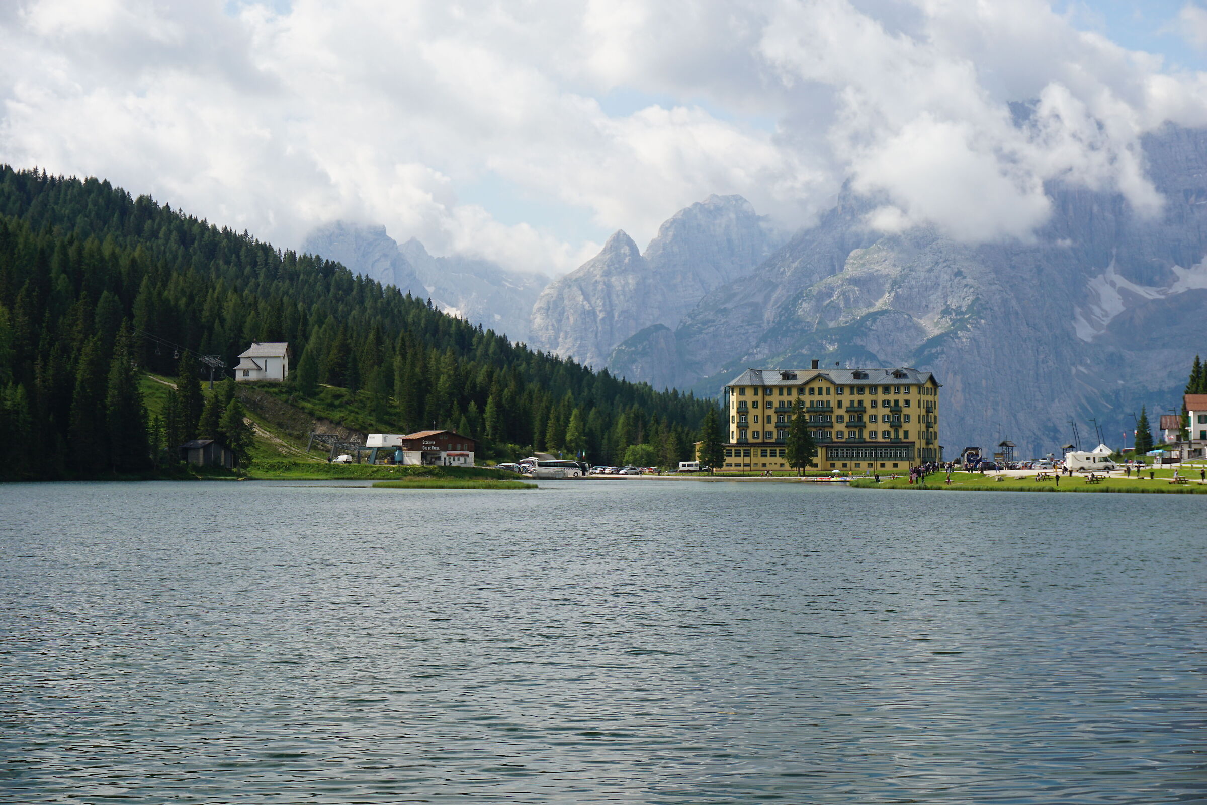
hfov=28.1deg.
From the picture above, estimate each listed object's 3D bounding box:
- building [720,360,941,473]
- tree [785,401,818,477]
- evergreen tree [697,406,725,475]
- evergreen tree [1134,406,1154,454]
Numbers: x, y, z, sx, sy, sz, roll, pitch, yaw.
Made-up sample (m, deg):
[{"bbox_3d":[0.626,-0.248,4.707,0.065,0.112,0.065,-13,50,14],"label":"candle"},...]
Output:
[{"bbox_3d":[52.815,3.514,562.000,47.206,25.686,19.000,-1,-1,26],"label":"building"},{"bbox_3d":[42.597,7.591,518.000,6.880,16.195,6.880,0,-1,0],"label":"tree"},{"bbox_3d":[23.514,8.357,528.000,6.394,15.063,6.394,0,-1,0],"label":"evergreen tree"},{"bbox_3d":[96.254,4.915,430.000,3.528,8.486,3.528,0,-1,0],"label":"evergreen tree"}]

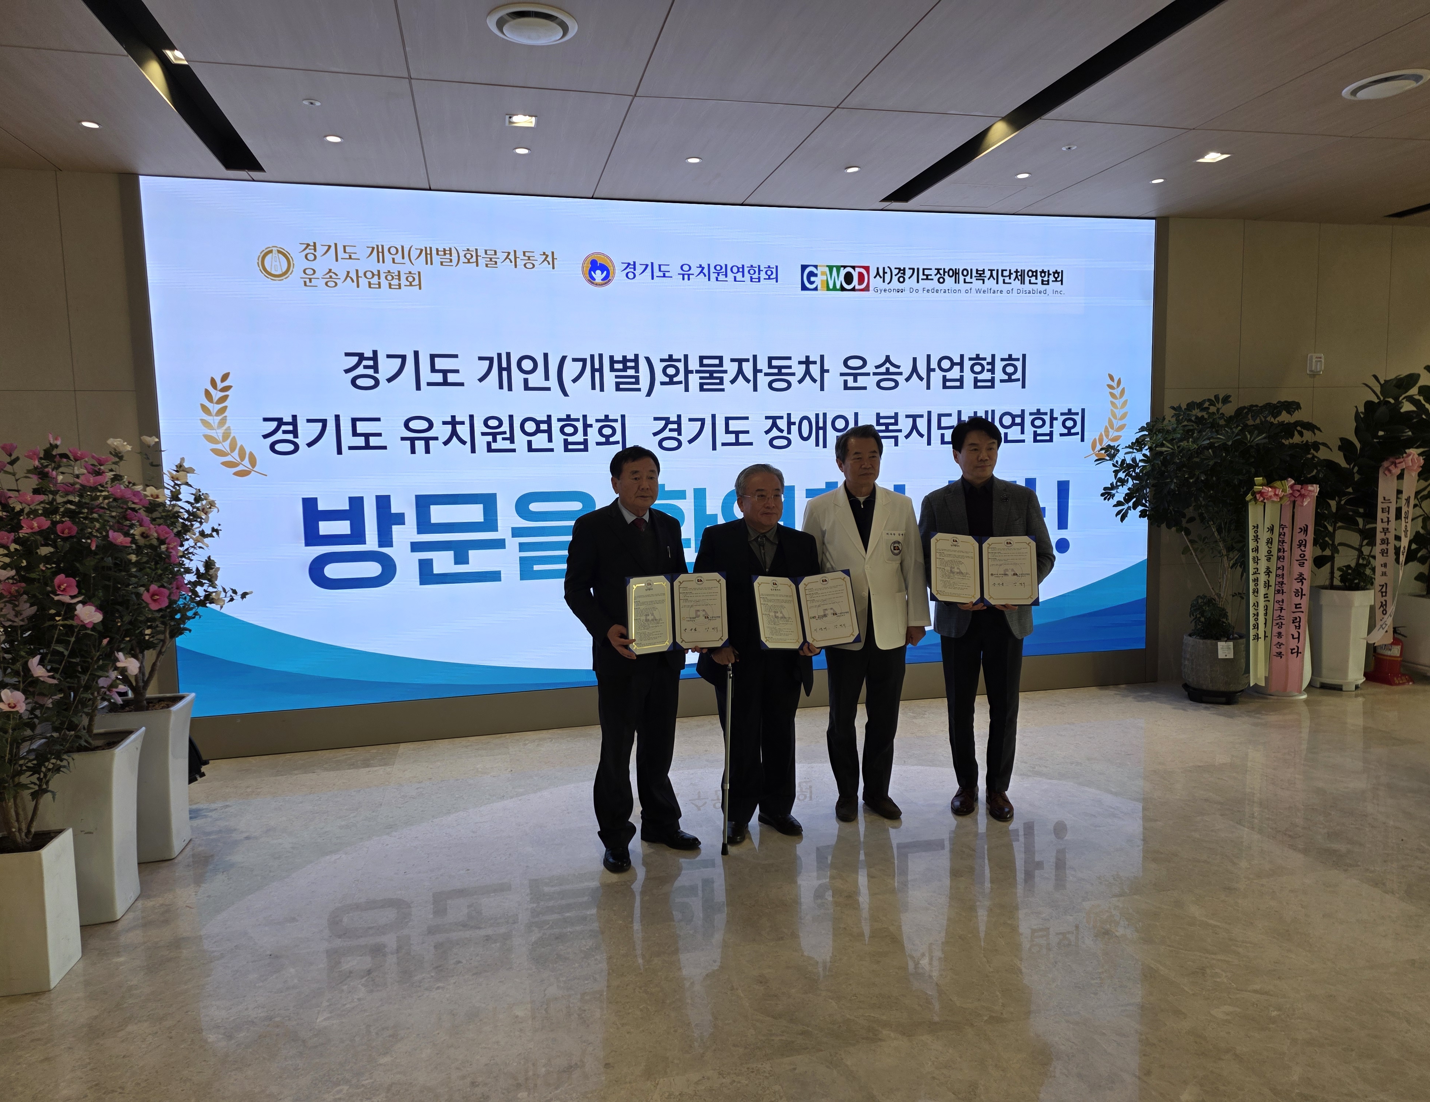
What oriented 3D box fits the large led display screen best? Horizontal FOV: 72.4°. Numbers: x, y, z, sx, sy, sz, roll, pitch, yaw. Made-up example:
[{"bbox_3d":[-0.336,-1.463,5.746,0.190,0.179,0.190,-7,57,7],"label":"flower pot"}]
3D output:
[{"bbox_3d":[-0.014,-0.640,5.933,6.062,2.880,0.100,-2,6,-13],"label":"large led display screen"}]

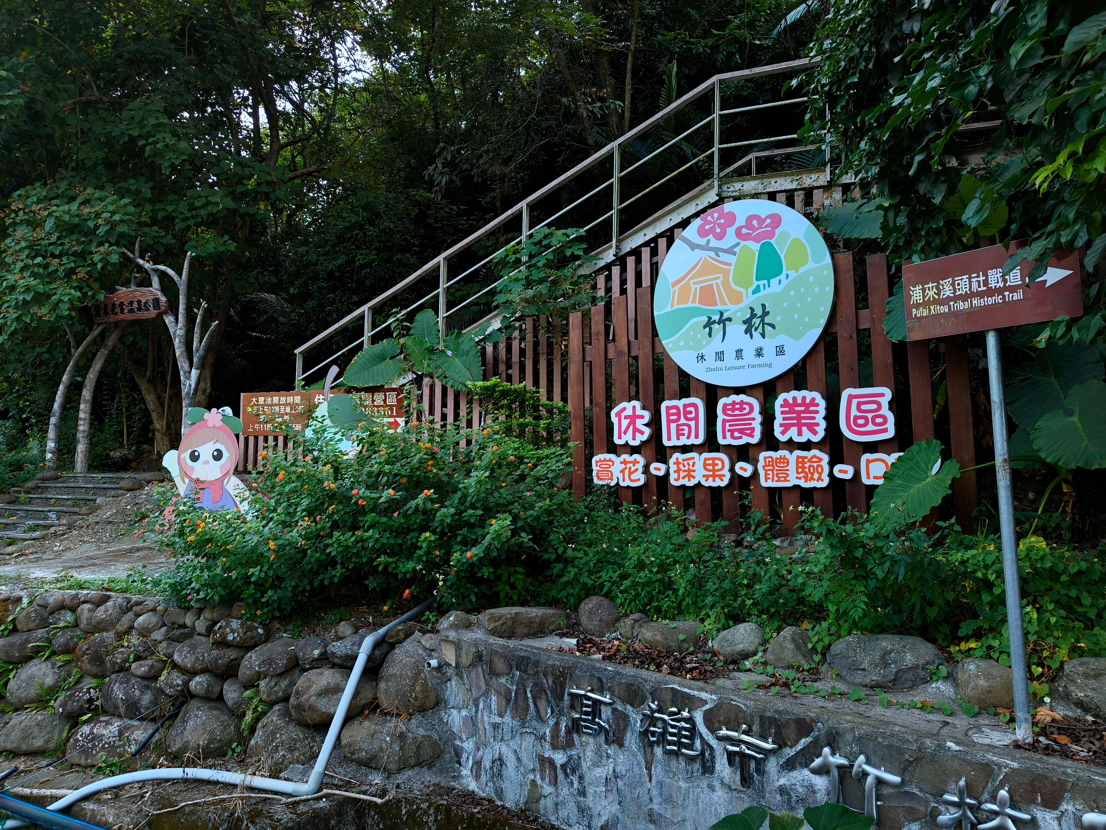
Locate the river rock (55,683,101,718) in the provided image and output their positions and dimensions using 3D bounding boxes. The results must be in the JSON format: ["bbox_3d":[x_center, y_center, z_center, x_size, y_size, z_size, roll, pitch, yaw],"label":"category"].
[{"bbox_3d":[-3.535,2.122,5.701,0.320,0.241,0.236,-1,-5,12],"label":"river rock"}]

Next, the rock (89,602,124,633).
[{"bbox_3d":[-3.662,1.659,6.292,0.270,0.256,0.240,-1,-7,9],"label":"rock"}]

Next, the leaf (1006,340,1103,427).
[{"bbox_3d":[3.105,-0.153,4.756,0.600,0.634,0.250,-3,-8,24],"label":"leaf"}]

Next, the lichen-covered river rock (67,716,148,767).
[{"bbox_3d":[-3.269,2.387,5.627,0.592,0.338,0.381,-1,-5,12],"label":"lichen-covered river rock"}]

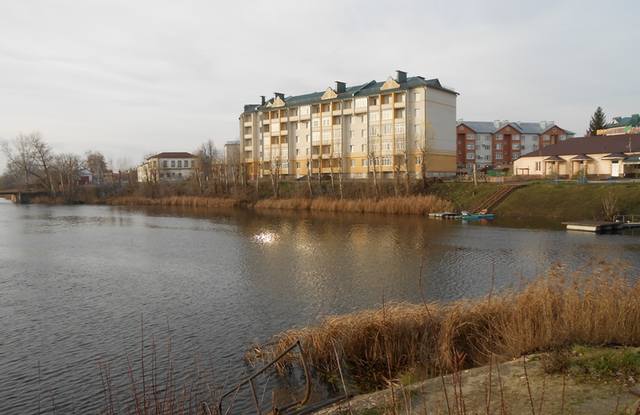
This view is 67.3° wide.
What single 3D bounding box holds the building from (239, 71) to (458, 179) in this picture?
[{"bbox_3d":[3.900,-16.804,109.000,53.000,20.500,13.500,3,5,42],"label":"building"}]

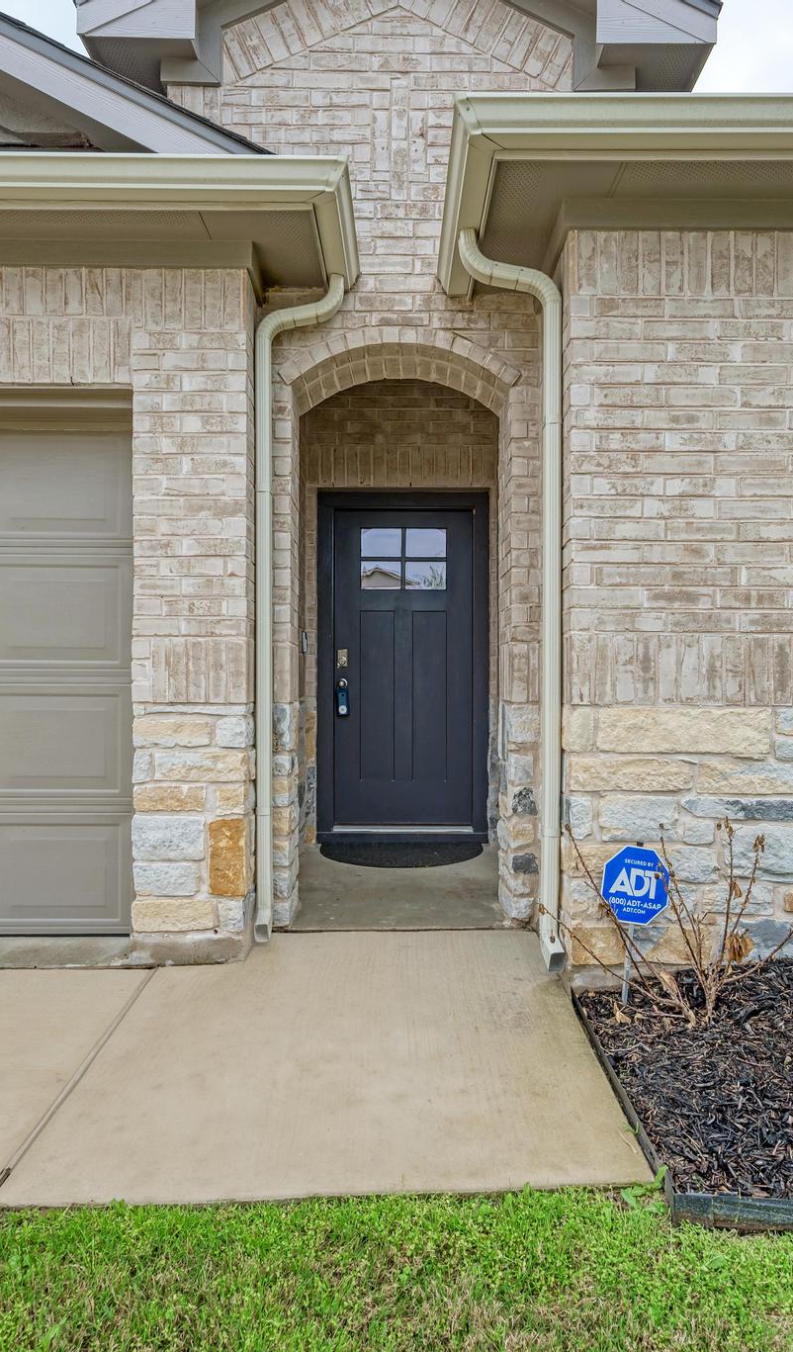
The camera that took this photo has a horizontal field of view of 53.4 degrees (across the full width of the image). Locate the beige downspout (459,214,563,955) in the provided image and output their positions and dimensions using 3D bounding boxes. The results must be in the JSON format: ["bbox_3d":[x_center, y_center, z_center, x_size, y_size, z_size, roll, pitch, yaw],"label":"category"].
[{"bbox_3d":[0.418,-0.288,2.860,0.375,2.690,0.160,0,0,0],"label":"beige downspout"}]

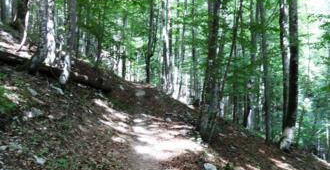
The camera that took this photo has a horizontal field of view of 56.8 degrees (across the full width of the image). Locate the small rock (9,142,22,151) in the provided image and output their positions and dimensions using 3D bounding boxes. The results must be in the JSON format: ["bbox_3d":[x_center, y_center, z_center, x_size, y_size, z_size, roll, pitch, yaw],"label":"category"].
[{"bbox_3d":[-1.981,0.815,4.042,0.175,0.110,0.140,1,1,-26],"label":"small rock"}]

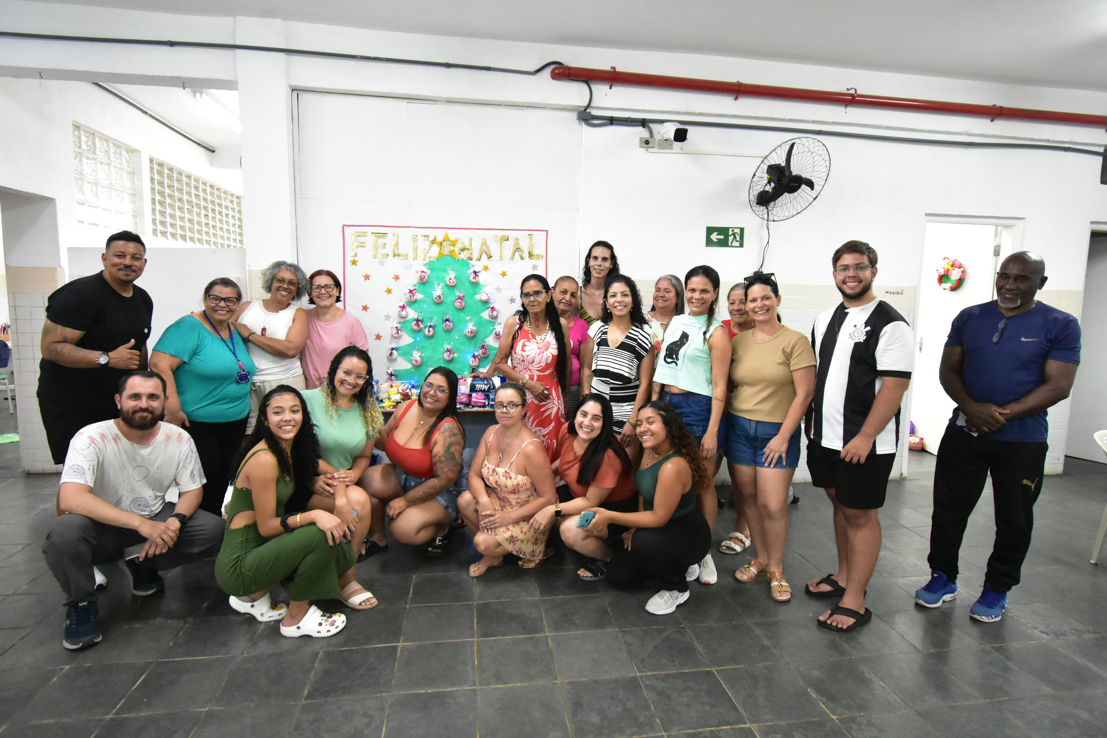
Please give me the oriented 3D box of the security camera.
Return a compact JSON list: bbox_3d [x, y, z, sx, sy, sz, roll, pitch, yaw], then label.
[{"bbox_3d":[0.848,-1.681,4.150,0.100,0.100,0.200,-2,22,-26],"label":"security camera"}]

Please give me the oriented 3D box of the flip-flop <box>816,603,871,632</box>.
[{"bbox_3d":[1.323,1.112,2.644,0.295,0.062,0.115,-3,7,-29],"label":"flip-flop"}]

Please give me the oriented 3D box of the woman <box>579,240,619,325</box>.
[{"bbox_3d":[0.282,0.111,3.699,0.460,1.810,0.280,1,7,3],"label":"woman"}]

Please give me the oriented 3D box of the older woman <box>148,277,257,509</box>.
[{"bbox_3d":[-1.907,0.259,3.236,0.390,1.530,0.540,6,8,39],"label":"older woman"}]

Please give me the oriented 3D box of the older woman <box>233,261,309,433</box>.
[{"bbox_3d":[-1.569,0.210,3.349,0.510,1.640,0.340,1,7,2],"label":"older woman"}]

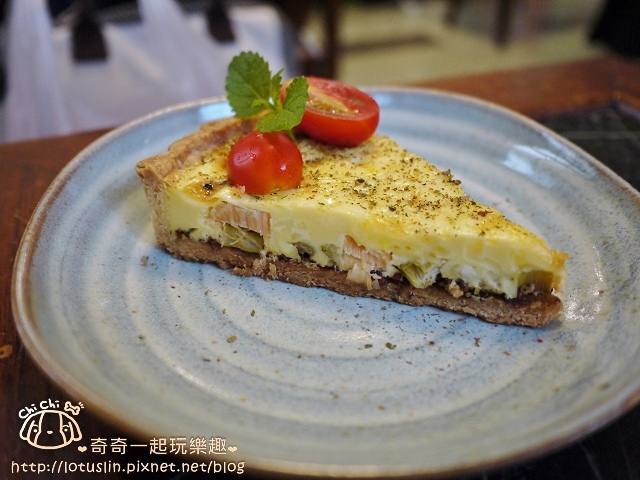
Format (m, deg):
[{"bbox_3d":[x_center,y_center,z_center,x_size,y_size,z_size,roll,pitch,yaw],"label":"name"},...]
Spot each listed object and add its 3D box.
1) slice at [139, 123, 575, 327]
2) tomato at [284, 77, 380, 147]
[{"bbox_3d":[0.015,-0.011,0.170,0.124,0.030,0.098,27,43,33],"label":"slice"},{"bbox_3d":[0.003,-0.042,0.181,0.038,0.016,0.026,32,50,33],"label":"tomato"}]

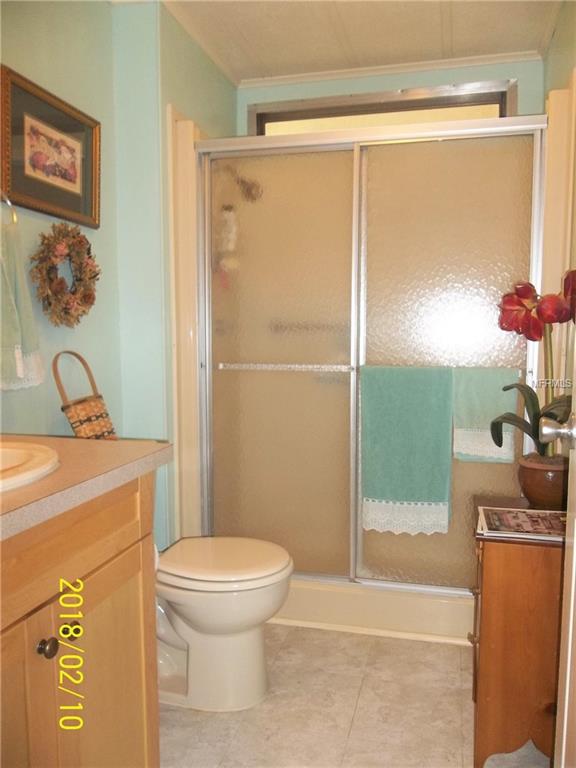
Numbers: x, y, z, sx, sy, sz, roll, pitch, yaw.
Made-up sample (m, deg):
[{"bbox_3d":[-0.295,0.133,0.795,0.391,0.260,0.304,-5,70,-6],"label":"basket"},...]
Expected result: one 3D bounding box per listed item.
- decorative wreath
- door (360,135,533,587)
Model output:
[{"bbox_3d":[-0.676,-0.330,1.860,0.085,0.335,0.345,1,5,15],"label":"decorative wreath"},{"bbox_3d":[0.543,-0.049,2.163,0.600,1.620,0.045,1,5,15],"label":"door"}]

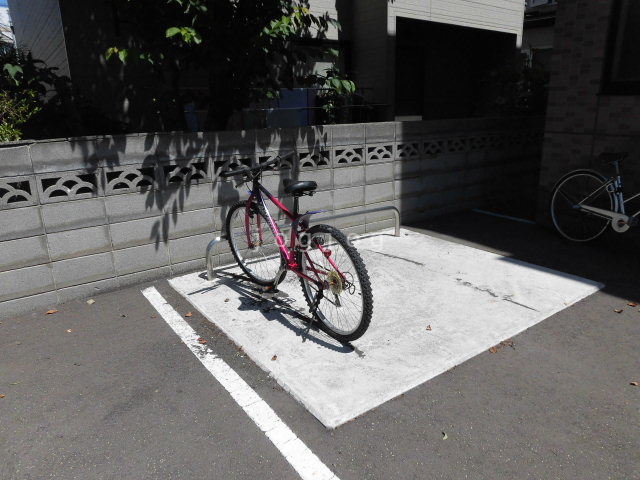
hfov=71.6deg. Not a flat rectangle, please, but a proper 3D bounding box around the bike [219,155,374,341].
[{"bbox_3d":[-0.210,0.002,2.806,0.600,0.950,1.620,-13,20,-32],"label":"bike"}]

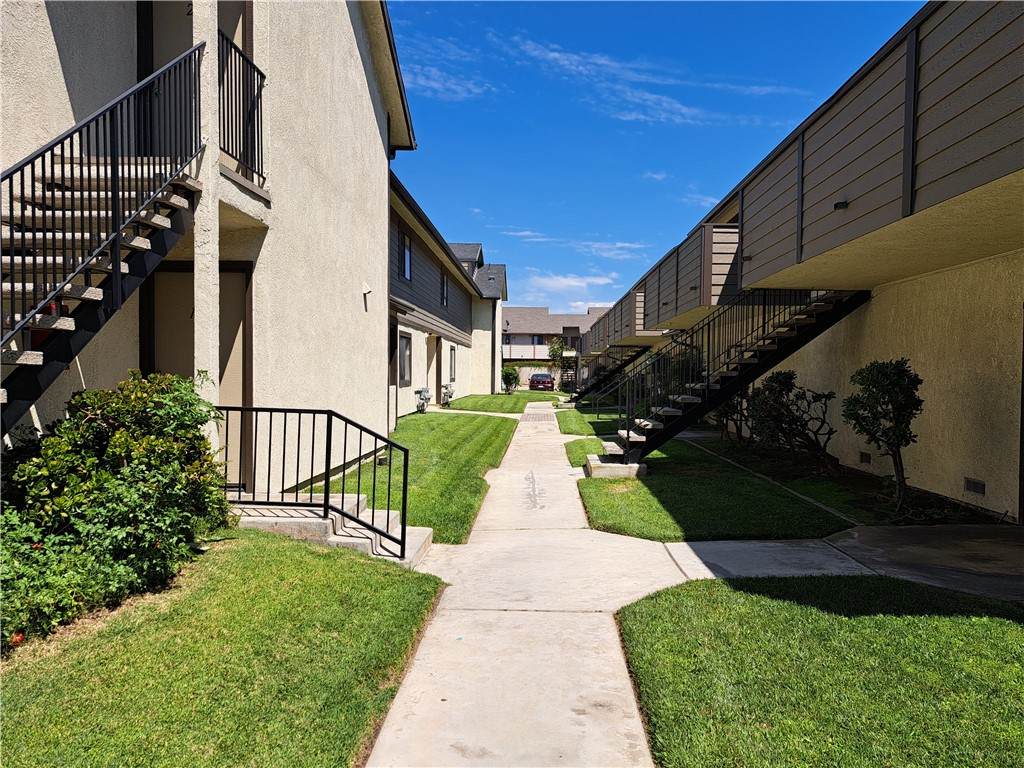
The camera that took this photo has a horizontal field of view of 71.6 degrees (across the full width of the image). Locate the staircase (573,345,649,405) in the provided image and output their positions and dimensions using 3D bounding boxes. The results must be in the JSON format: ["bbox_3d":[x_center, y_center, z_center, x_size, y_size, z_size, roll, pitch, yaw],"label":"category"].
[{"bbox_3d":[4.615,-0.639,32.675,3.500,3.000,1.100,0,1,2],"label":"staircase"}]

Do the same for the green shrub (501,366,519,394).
[{"bbox_3d":[-0.090,-0.261,39.487,1.000,1.580,1.000,0,1,2],"label":"green shrub"}]

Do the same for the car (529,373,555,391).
[{"bbox_3d":[2.353,-0.024,55.612,1.850,1.440,4.700,0,1,2],"label":"car"}]

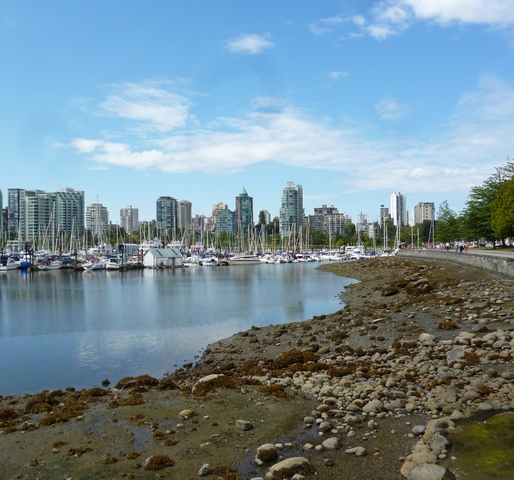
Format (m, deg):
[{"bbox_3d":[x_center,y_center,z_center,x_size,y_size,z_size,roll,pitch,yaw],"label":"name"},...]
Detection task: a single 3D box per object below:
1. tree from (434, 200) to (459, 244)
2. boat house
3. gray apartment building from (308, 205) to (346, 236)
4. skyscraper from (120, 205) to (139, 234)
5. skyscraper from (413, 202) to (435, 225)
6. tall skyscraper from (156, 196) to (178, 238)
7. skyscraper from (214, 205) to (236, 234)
[{"bbox_3d":[53.080,-4.550,145.000,7.500,13.000,7.500,0,-1,20],"label":"tree"},{"bbox_3d":[-24.270,4.760,134.000,5.000,4.800,9.000,-1,-1,40],"label":"boat house"},{"bbox_3d":[80.160,-18.960,595.000,40.000,43.700,24.000,0,-1,20],"label":"gray apartment building"},{"bbox_3d":[-157.310,-21.330,640.000,22.000,43.900,22.000,0,-1,20],"label":"skyscraper"},{"bbox_3d":[213.540,-26.130,660.000,24.000,43.300,20.000,0,-1,20],"label":"skyscraper"},{"bbox_3d":[-100.240,-22.210,575.000,21.000,52.200,20.000,0,-1,20],"label":"tall skyscraper"},{"bbox_3d":[-37.090,-19.700,600.000,24.000,45.200,22.000,0,-1,20],"label":"skyscraper"}]

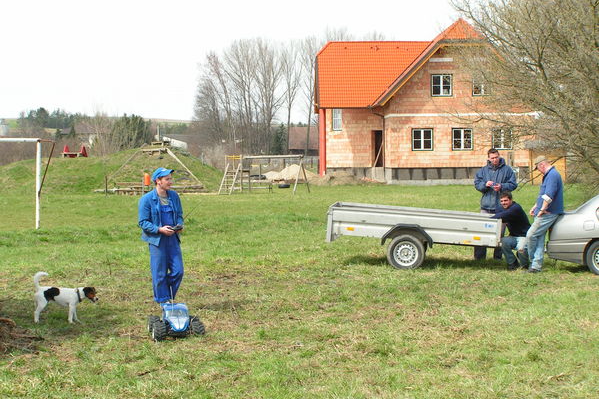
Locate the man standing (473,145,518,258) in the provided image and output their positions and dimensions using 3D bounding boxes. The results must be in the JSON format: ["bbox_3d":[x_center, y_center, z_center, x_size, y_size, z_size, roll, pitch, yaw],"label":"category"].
[{"bbox_3d":[3.160,0.064,22.200,0.660,1.810,0.460,0,2,7],"label":"man standing"}]

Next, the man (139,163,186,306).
[{"bbox_3d":[-1.735,0.459,17.400,0.560,1.740,0.440,-1,2,-30],"label":"man"}]

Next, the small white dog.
[{"bbox_3d":[-2.671,1.119,15.800,0.750,0.590,0.200,0,2,7],"label":"small white dog"}]

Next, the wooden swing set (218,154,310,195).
[{"bbox_3d":[-1.770,-1.264,70.000,4.100,2.000,1.700,1,2,25],"label":"wooden swing set"}]

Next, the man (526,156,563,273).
[{"bbox_3d":[3.611,0.221,20.400,0.550,1.740,0.500,0,2,-6],"label":"man"}]

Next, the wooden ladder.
[{"bbox_3d":[-3.424,-1.234,69.700,0.850,1.900,0.850,1,2,25],"label":"wooden ladder"}]

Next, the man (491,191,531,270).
[{"bbox_3d":[3.178,0.466,20.800,0.620,1.170,0.580,-1,2,-25],"label":"man"}]

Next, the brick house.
[{"bbox_3d":[7.737,-6.138,88.500,13.500,10.000,12.300,0,2,1],"label":"brick house"}]

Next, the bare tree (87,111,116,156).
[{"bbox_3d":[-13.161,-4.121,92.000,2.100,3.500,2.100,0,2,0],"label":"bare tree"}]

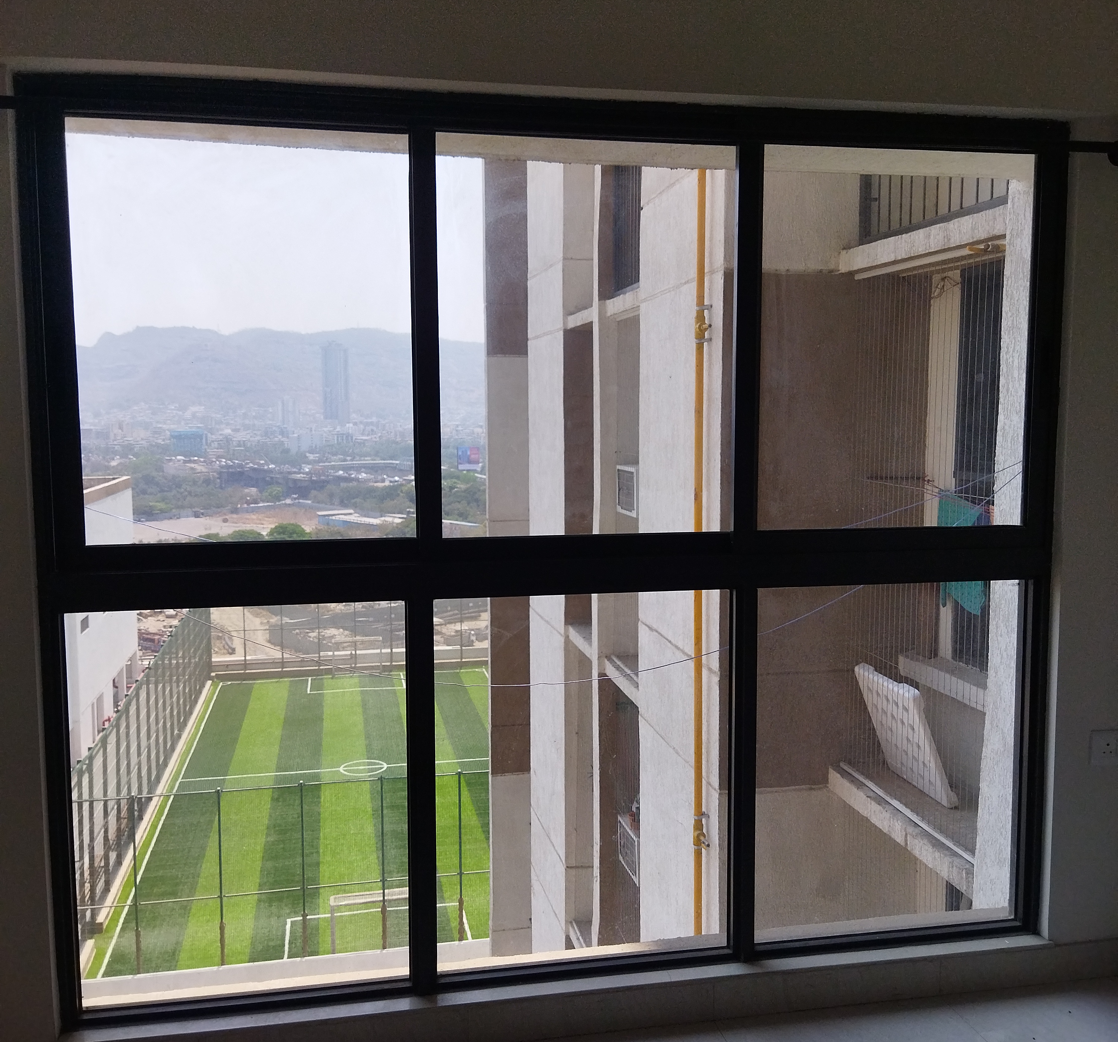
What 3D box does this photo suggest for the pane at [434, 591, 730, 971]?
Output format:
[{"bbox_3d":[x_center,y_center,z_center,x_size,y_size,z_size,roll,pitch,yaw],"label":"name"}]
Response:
[{"bbox_3d":[0.064,0.624,2.797,0.721,0.902,0.030,-1,6,-11],"label":"pane"}]

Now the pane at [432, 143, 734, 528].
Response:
[{"bbox_3d":[0.075,-0.420,2.700,0.705,0.909,0.030,-1,6,-11],"label":"pane"}]

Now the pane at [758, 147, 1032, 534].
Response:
[{"bbox_3d":[0.831,-0.437,2.850,0.707,0.909,0.030,-1,6,-11],"label":"pane"}]

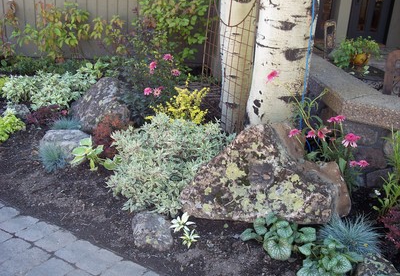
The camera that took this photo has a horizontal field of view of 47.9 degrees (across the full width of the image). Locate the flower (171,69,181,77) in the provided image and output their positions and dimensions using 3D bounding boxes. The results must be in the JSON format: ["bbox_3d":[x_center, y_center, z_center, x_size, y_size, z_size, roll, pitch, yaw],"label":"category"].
[{"bbox_3d":[-0.231,-0.618,4.250,0.094,0.062,0.094,2,18,-3],"label":"flower"}]

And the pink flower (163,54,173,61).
[{"bbox_3d":[-0.306,-0.759,4.250,0.094,0.050,0.094,2,18,-4],"label":"pink flower"}]

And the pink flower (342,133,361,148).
[{"bbox_3d":[0.881,0.014,2.620,0.102,0.070,0.102,9,19,18],"label":"pink flower"}]

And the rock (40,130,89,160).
[{"bbox_3d":[-1.001,0.051,3.360,0.370,0.165,0.280,-2,18,-17],"label":"rock"}]

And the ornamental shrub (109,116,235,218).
[{"bbox_3d":[-0.176,0.132,2.830,0.800,0.420,0.660,2,20,0],"label":"ornamental shrub"}]

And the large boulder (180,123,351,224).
[{"bbox_3d":[0.388,0.170,2.655,0.970,0.500,0.520,2,20,0],"label":"large boulder"}]

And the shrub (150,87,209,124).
[{"bbox_3d":[-0.154,-0.139,3.477,0.440,0.480,0.420,2,20,0],"label":"shrub"}]

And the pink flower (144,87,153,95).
[{"bbox_3d":[-0.410,-0.378,3.587,0.068,0.060,0.068,2,20,0],"label":"pink flower"}]

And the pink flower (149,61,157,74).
[{"bbox_3d":[-0.448,-0.665,4.250,0.078,0.115,0.080,1,18,-6],"label":"pink flower"}]

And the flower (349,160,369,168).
[{"bbox_3d":[0.948,0.159,2.696,0.120,0.047,0.085,2,20,0],"label":"flower"}]

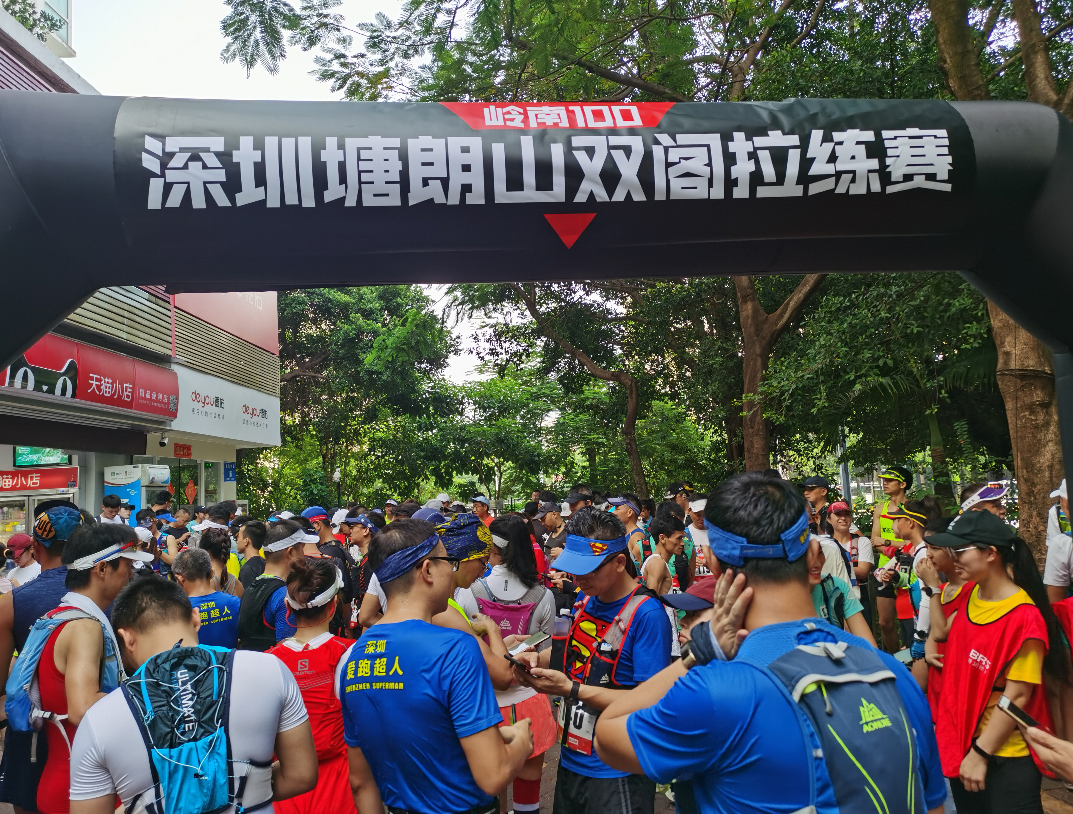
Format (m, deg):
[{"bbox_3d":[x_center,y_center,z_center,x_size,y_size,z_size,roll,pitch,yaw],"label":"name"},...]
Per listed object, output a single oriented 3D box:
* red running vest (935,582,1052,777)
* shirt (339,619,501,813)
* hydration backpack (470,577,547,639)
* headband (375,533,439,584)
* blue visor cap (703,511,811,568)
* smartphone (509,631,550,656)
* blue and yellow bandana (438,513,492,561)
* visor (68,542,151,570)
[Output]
[{"bbox_3d":[1.440,0.849,2.660,0.275,0.600,0.420,0,-7,-16],"label":"red running vest"},{"bbox_3d":[-0.287,0.741,2.100,0.460,0.490,0.290,-8,-8,40],"label":"shirt"},{"bbox_3d":[-0.119,0.901,3.550,0.310,0.370,0.200,-3,-7,8],"label":"hydration backpack"},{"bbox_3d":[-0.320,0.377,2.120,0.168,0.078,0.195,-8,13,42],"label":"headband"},{"bbox_3d":[0.377,0.216,1.460,0.175,0.085,0.260,-6,2,7],"label":"blue visor cap"},{"bbox_3d":[-0.026,0.770,2.760,0.155,0.009,0.075,-21,6,-29],"label":"smartphone"},{"bbox_3d":[-0.232,0.412,2.680,0.205,0.145,0.175,2,-7,-30],"label":"blue and yellow bandana"},{"bbox_3d":[-1.319,0.461,2.620,0.265,0.090,0.175,-1,-6,-40],"label":"visor"}]

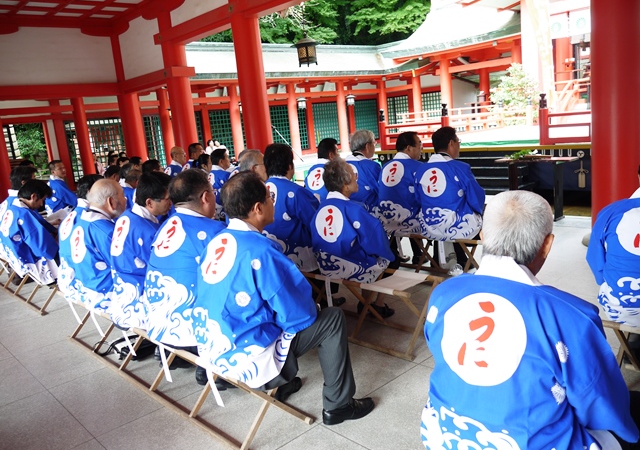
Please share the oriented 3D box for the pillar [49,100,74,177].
[{"bbox_3d":[-8.501,-2.633,17.100,0.330,2.958,0.320,-15,14,-41],"label":"pillar"}]

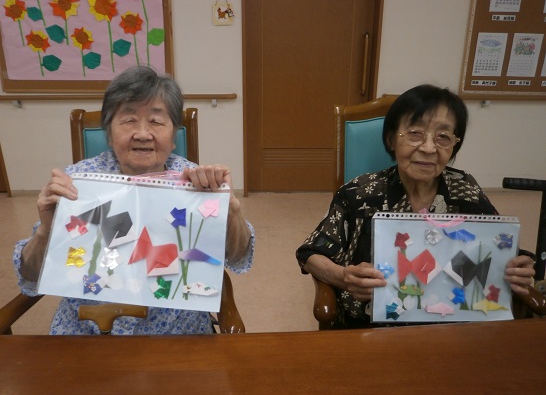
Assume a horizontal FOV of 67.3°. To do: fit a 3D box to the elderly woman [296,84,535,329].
[{"bbox_3d":[0.315,0.238,1.035,0.500,1.040,0.580,3,17,8],"label":"elderly woman"}]

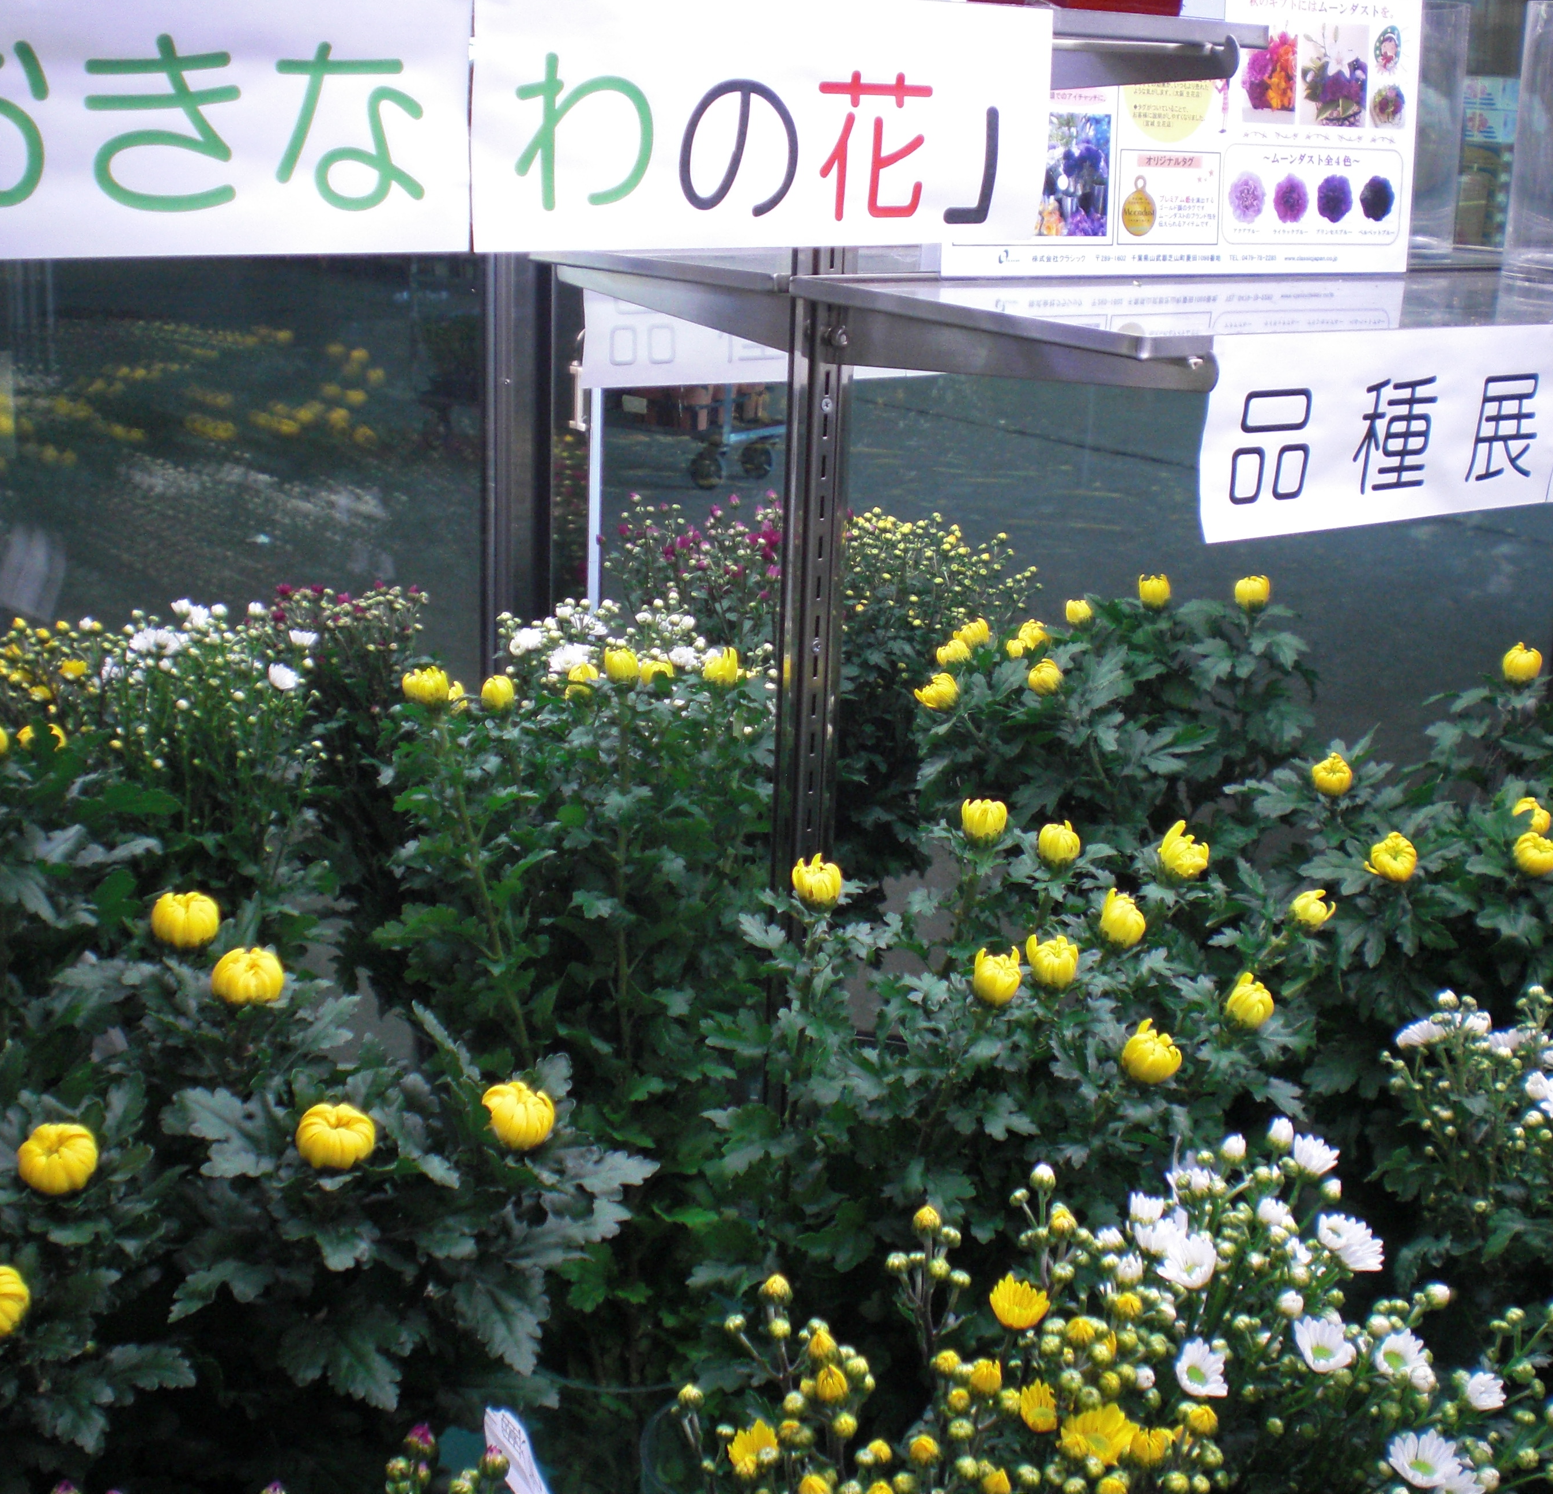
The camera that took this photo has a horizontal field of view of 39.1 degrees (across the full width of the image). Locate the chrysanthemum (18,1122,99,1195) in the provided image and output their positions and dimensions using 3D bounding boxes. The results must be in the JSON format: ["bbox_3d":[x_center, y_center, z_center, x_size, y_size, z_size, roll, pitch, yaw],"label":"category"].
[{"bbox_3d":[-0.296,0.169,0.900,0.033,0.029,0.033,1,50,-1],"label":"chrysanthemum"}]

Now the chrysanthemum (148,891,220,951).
[{"bbox_3d":[-0.274,0.081,1.015,0.033,0.028,0.033,-2,17,-15],"label":"chrysanthemum"}]

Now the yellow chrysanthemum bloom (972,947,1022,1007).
[{"bbox_3d":[0.111,0.116,1.105,0.026,0.030,0.026,4,16,6],"label":"yellow chrysanthemum bloom"}]

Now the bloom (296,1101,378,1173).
[{"bbox_3d":[-0.178,0.157,0.883,0.032,0.027,0.032,-1,37,-12],"label":"bloom"}]

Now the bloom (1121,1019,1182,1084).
[{"bbox_3d":[0.183,0.149,1.070,0.029,0.030,0.029,3,28,10],"label":"bloom"}]

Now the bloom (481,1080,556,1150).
[{"bbox_3d":[-0.110,0.158,0.935,0.032,0.029,0.032,3,20,-6],"label":"bloom"}]

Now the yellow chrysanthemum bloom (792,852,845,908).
[{"bbox_3d":[0.021,0.070,1.138,0.026,0.029,0.026,2,16,1],"label":"yellow chrysanthemum bloom"}]

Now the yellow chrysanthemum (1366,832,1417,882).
[{"bbox_3d":[0.394,0.070,1.395,0.031,0.029,0.031,7,52,16],"label":"yellow chrysanthemum"}]

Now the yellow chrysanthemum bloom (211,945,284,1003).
[{"bbox_3d":[-0.234,0.102,0.970,0.032,0.027,0.032,-2,32,-14],"label":"yellow chrysanthemum bloom"}]

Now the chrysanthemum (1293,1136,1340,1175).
[{"bbox_3d":[0.224,0.170,0.910,0.021,0.017,0.021,24,15,9],"label":"chrysanthemum"}]

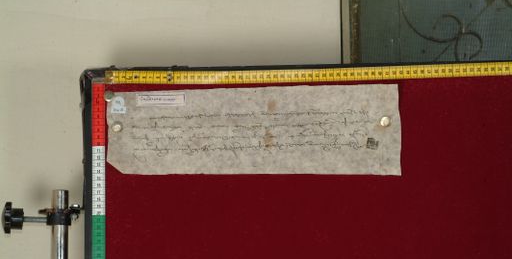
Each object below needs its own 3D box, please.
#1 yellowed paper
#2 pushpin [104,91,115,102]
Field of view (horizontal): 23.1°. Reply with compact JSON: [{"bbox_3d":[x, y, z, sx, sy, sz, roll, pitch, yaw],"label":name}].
[{"bbox_3d":[-0.003,0.000,1.794,0.420,0.129,0.003,-1,-7,4],"label":"yellowed paper"},{"bbox_3d":[-0.212,-0.048,1.813,0.014,0.014,0.011,-1,-7,4],"label":"pushpin"}]

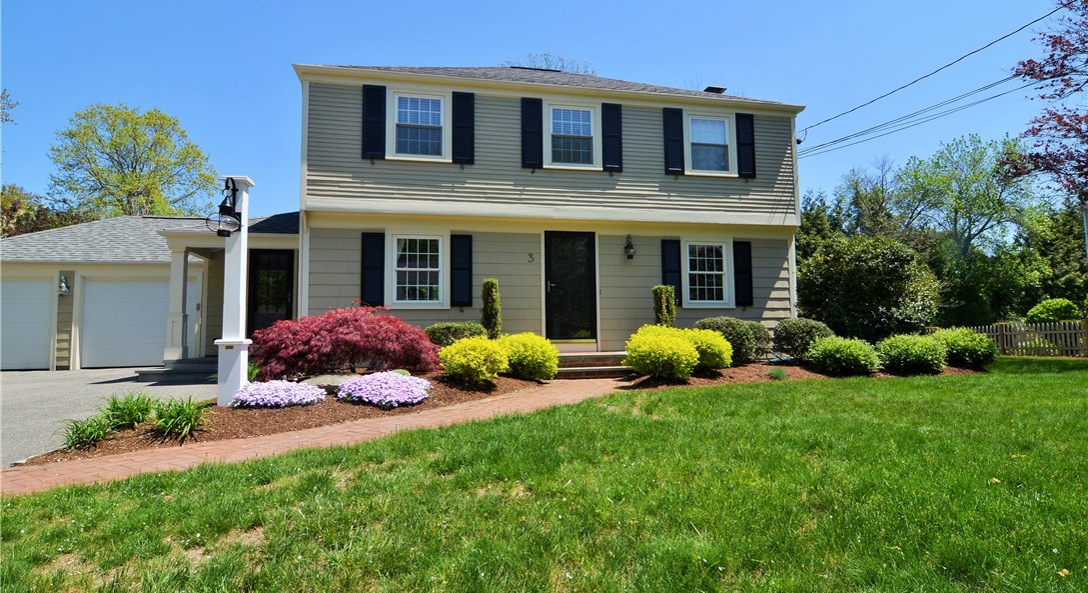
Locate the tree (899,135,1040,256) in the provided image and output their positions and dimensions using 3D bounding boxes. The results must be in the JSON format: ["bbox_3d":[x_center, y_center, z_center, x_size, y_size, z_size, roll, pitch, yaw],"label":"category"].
[{"bbox_3d":[20.861,-2.821,27.000,5.378,10.378,5.378,0,-3,-11],"label":"tree"}]

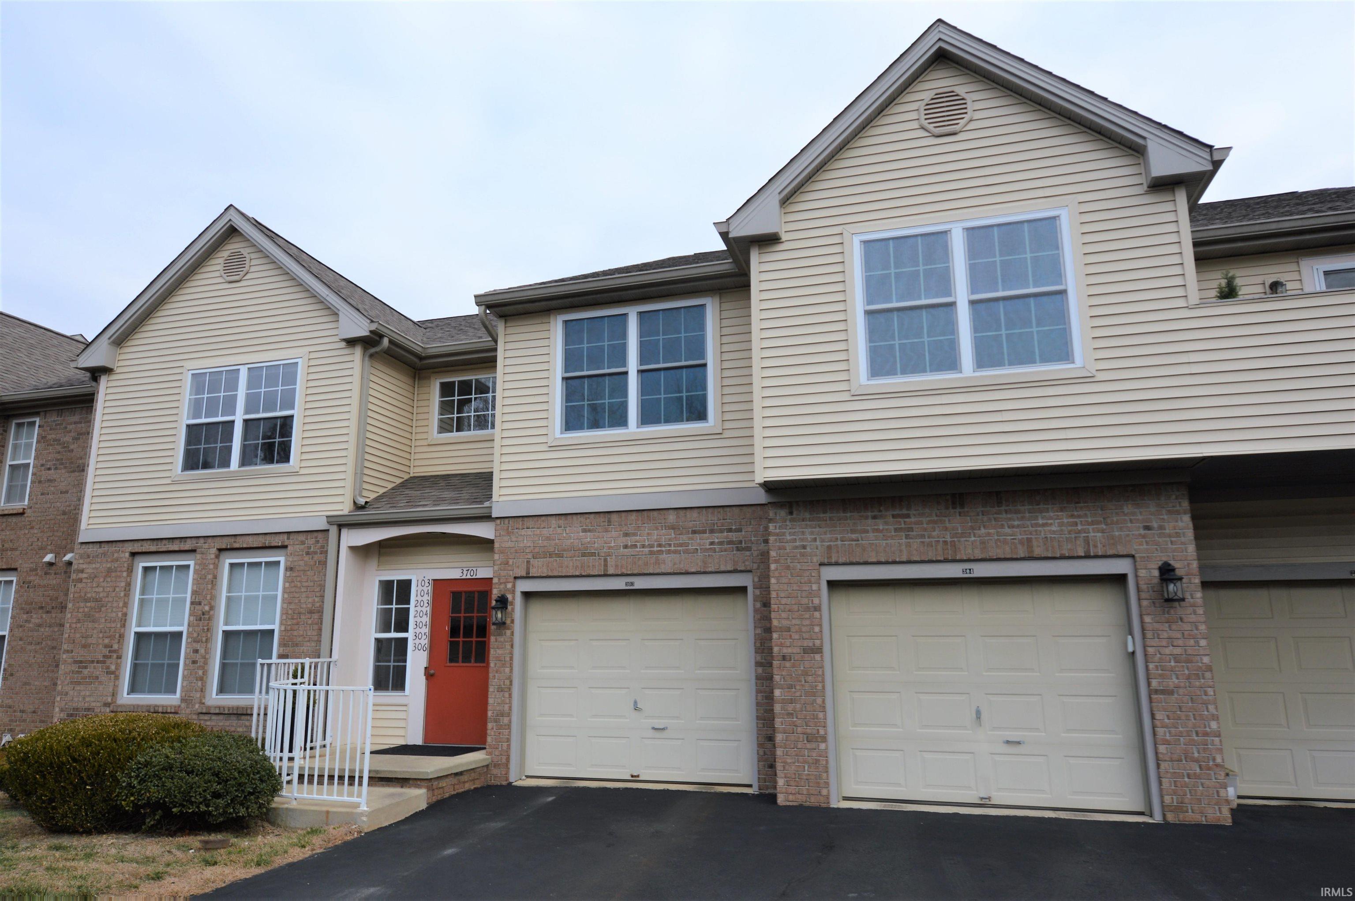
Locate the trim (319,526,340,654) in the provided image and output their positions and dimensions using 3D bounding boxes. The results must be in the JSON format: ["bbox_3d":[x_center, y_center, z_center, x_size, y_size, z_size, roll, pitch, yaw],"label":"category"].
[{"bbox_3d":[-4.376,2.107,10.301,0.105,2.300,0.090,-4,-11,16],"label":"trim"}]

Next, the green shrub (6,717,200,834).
[{"bbox_3d":[-5.544,3.074,8.142,1.660,0.950,1.600,-4,-11,16],"label":"green shrub"}]

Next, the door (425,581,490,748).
[{"bbox_3d":[-2.701,2.643,10.408,0.960,2.017,0.050,-4,-11,16],"label":"door"}]

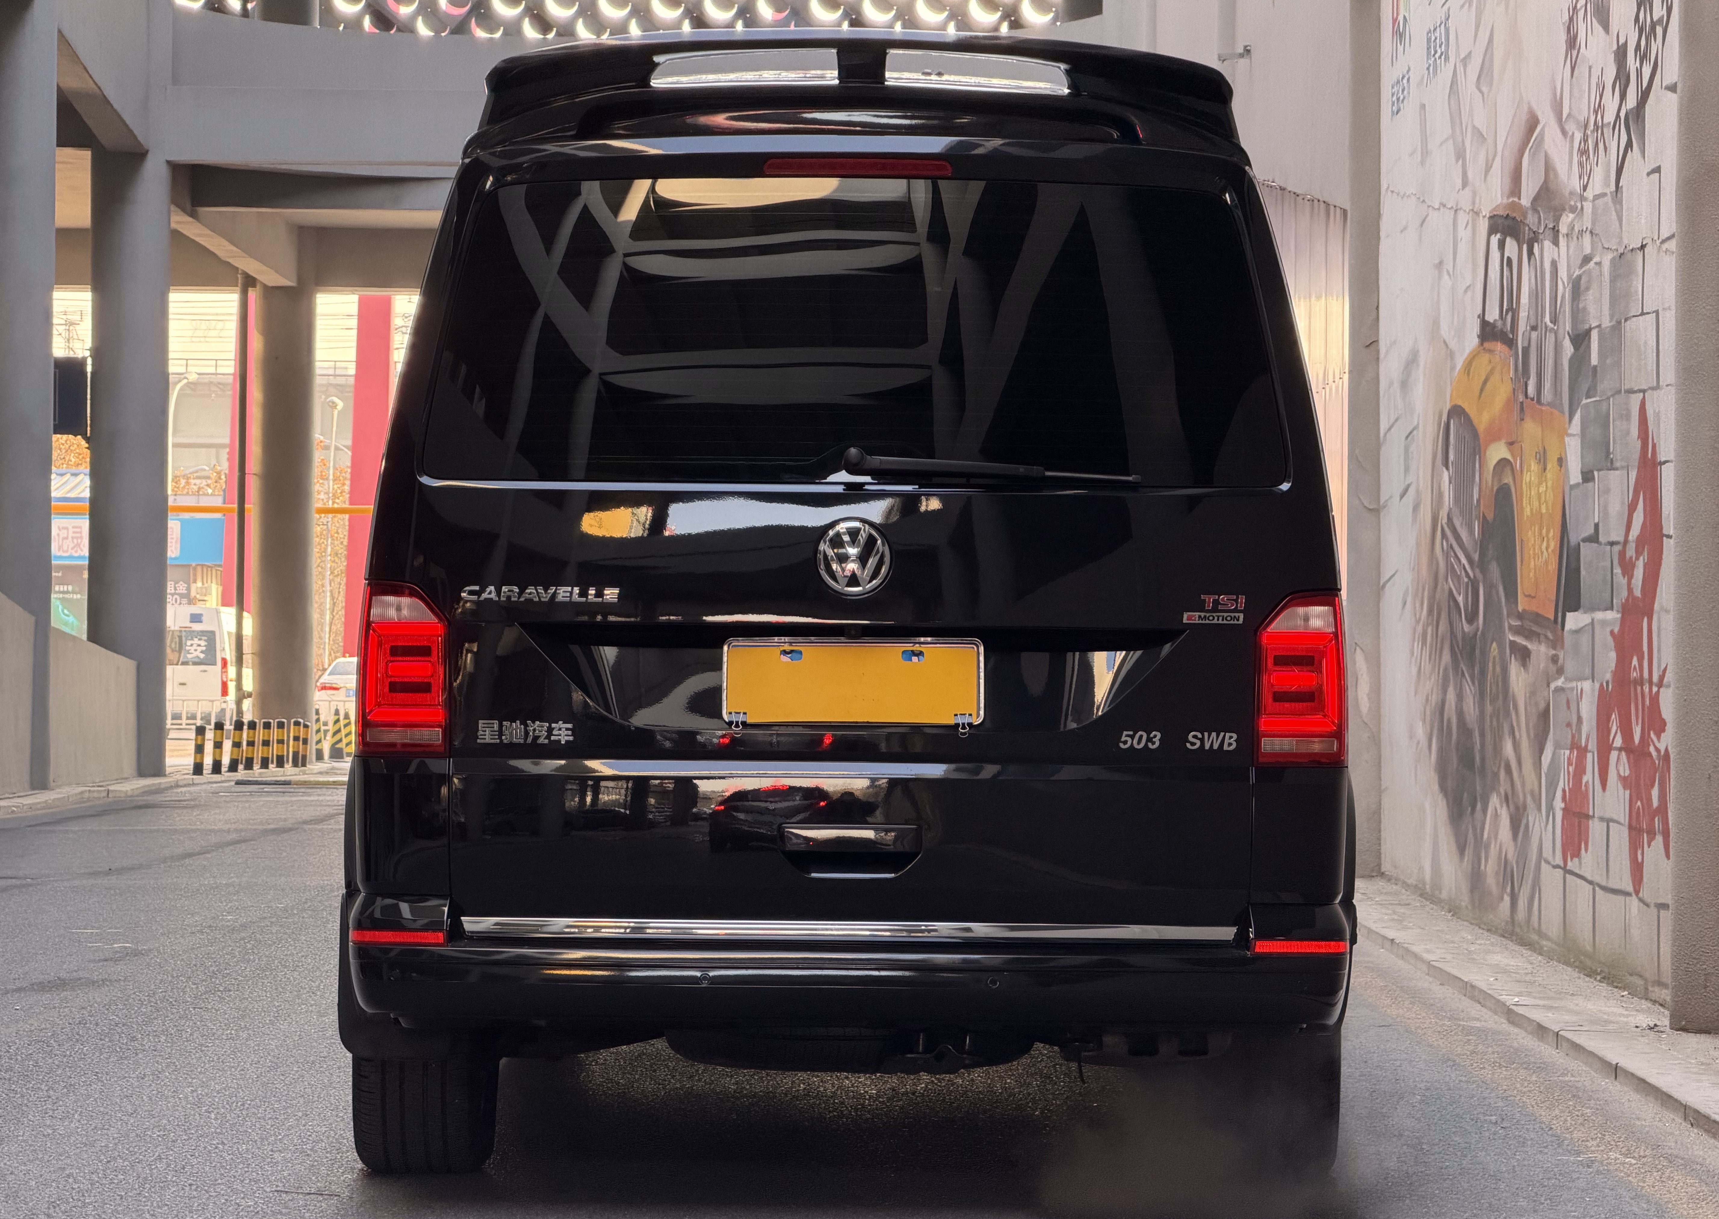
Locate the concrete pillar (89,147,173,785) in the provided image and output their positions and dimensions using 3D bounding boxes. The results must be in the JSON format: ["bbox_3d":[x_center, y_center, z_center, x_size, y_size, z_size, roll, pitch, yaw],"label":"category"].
[{"bbox_3d":[-6.556,-1.309,44.600,0.730,5.700,0.730,1,-1,0],"label":"concrete pillar"}]

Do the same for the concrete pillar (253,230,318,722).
[{"bbox_3d":[-6.250,-1.249,54.000,0.690,5.650,0.690,1,-1,0],"label":"concrete pillar"}]

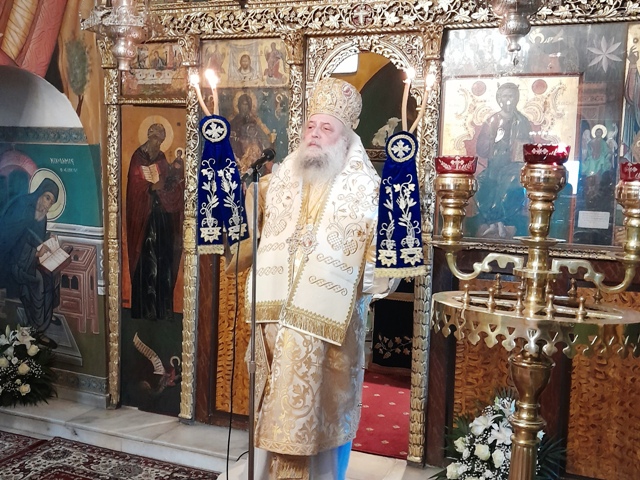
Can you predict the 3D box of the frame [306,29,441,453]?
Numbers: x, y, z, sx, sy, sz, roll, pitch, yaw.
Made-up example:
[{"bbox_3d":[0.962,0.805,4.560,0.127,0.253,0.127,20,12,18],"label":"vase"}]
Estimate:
[{"bbox_3d":[0.236,0.055,2.565,0.685,2.146,0.130,4,6,15],"label":"frame"}]

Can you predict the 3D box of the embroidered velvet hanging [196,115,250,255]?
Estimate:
[{"bbox_3d":[-0.395,-0.225,2.020,0.205,0.565,0.080,0,6,-4],"label":"embroidered velvet hanging"}]

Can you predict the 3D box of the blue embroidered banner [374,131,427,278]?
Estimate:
[{"bbox_3d":[0.300,-0.132,1.860,0.195,0.550,0.080,1,6,13],"label":"blue embroidered banner"}]

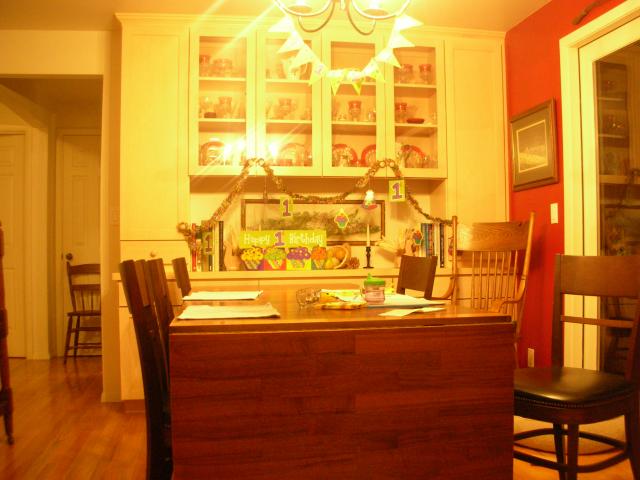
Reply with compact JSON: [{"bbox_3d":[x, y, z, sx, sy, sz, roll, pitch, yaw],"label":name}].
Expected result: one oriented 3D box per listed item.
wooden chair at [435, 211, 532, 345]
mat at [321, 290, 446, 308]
[{"bbox_3d":[0.688,0.440,3.099,0.600,1.146,0.570,0,-1,-43],"label":"wooden chair"},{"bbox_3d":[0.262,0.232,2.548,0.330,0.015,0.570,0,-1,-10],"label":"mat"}]

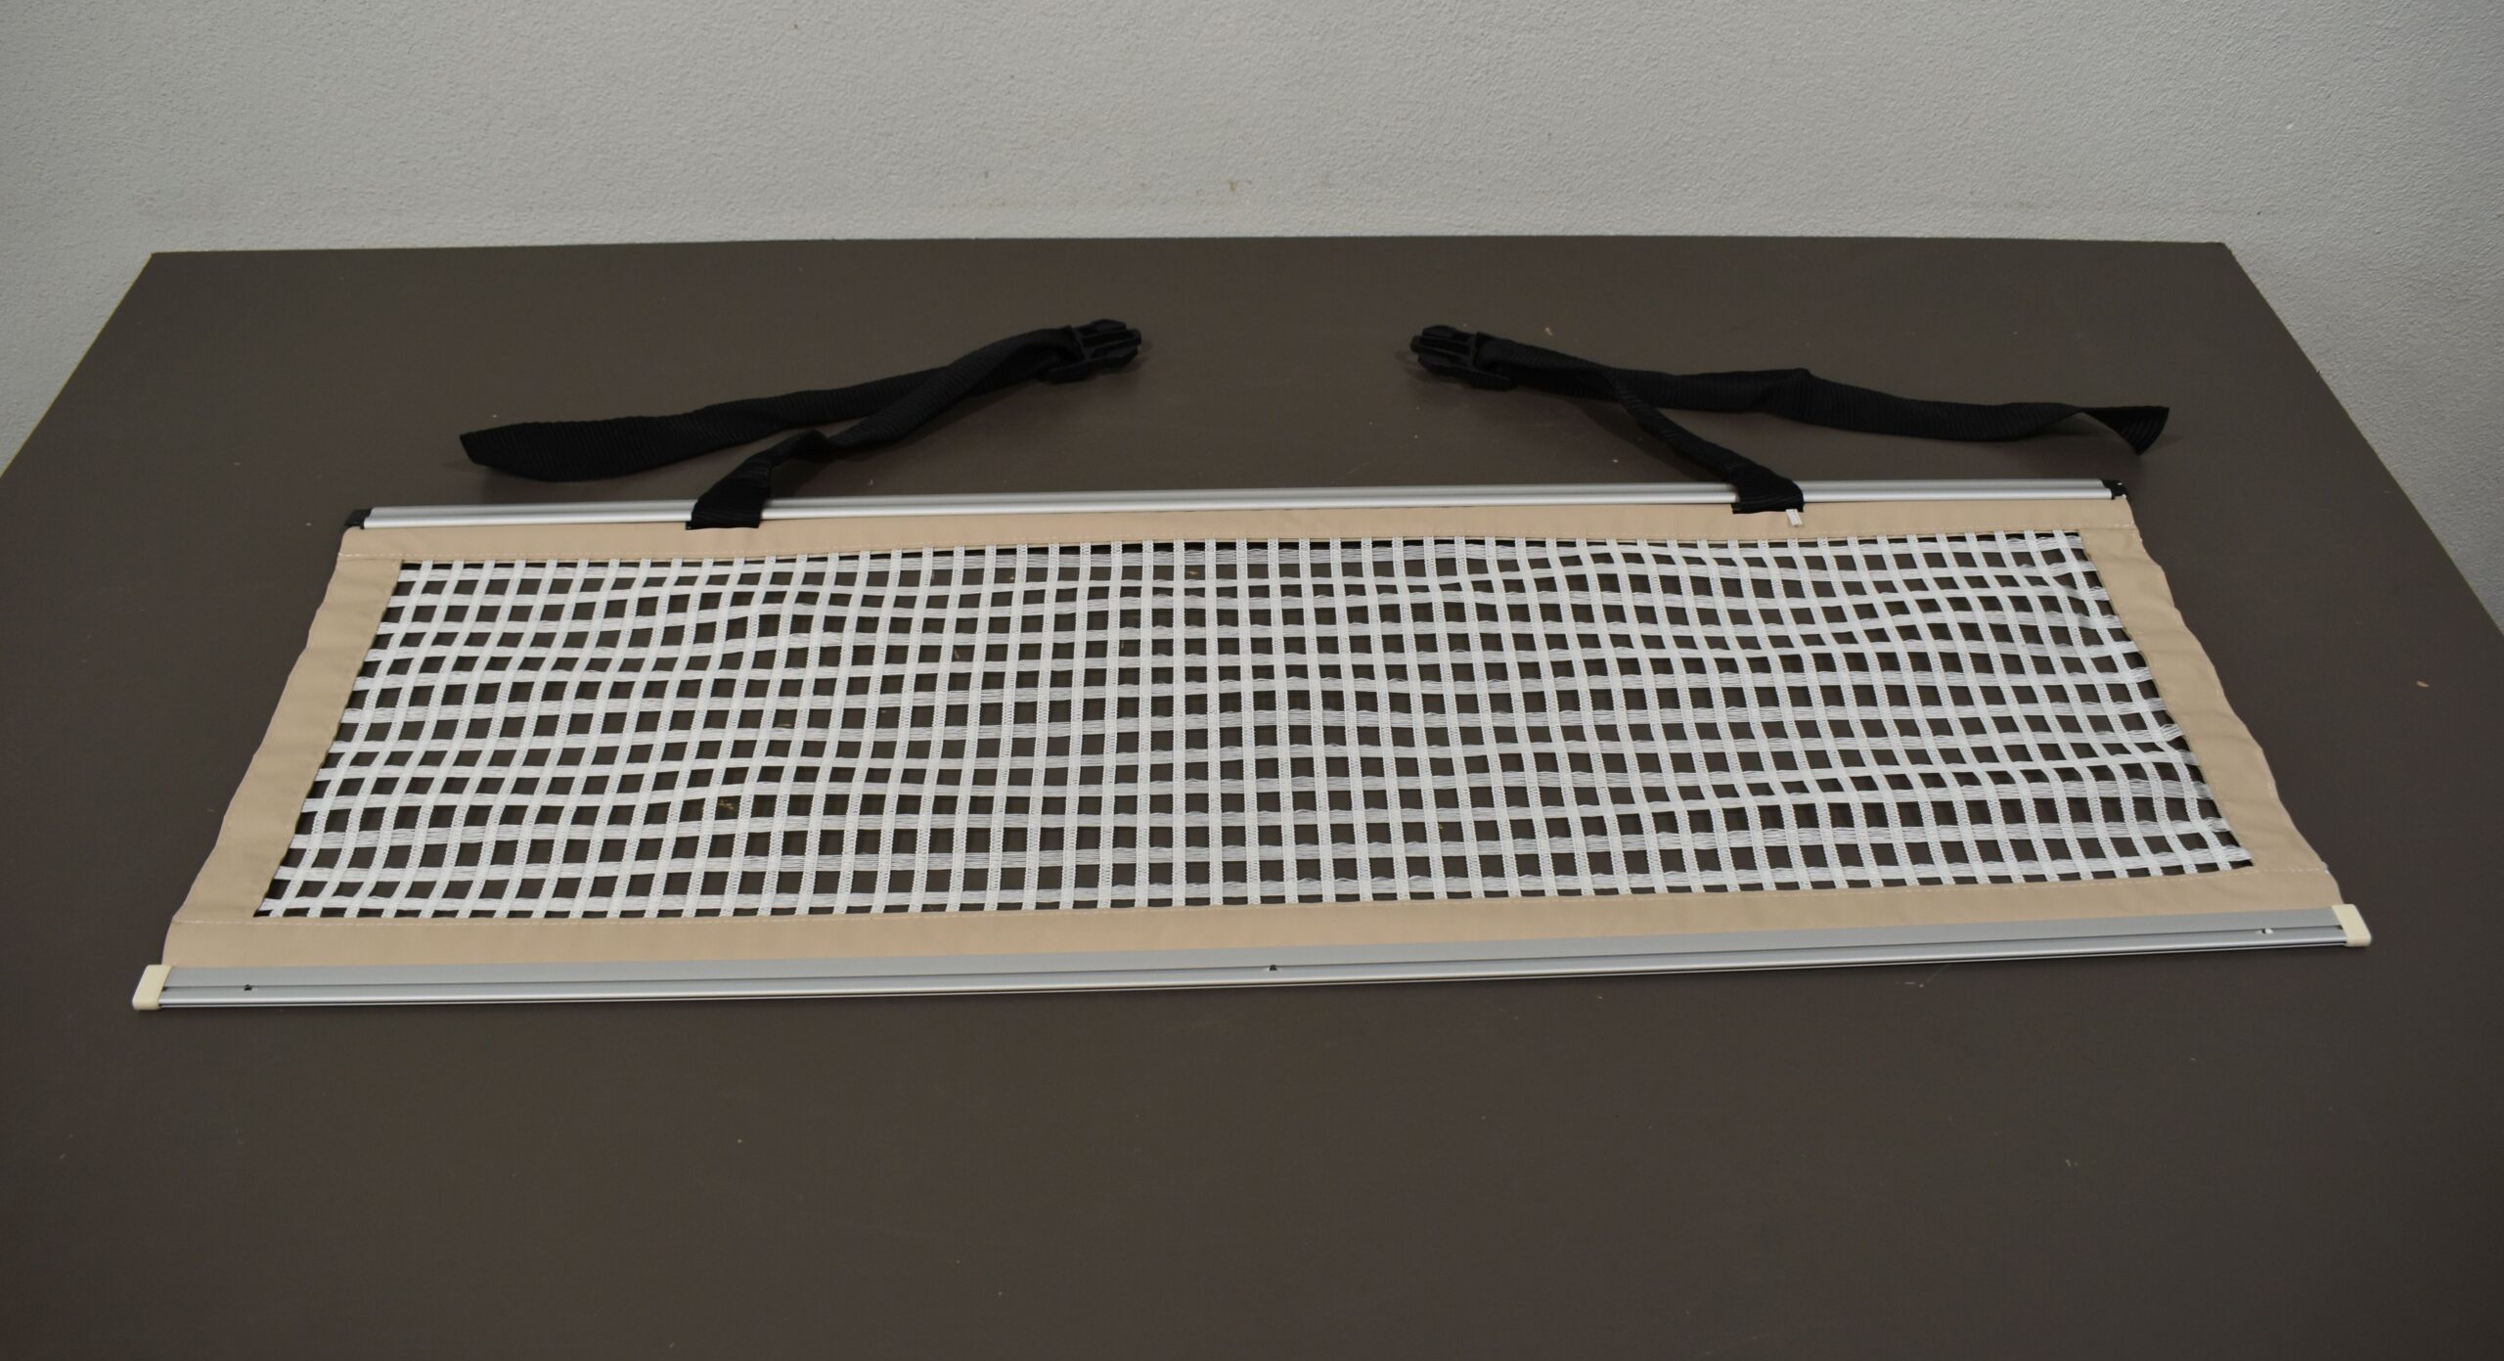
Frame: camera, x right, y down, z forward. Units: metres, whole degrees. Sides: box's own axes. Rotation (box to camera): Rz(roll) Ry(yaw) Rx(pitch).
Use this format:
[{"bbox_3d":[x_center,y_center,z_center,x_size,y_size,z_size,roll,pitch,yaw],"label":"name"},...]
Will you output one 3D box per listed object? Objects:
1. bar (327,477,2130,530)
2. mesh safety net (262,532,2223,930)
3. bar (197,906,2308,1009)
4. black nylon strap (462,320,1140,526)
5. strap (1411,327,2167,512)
[{"bbox_3d":[0.003,-0.107,1.133,1.080,0.011,0.015,-1,46,-3],"label":"bar"},{"bbox_3d":[0.009,0.010,1.020,0.998,0.011,0.257,-1,46,-3],"label":"mesh safety net"},{"bbox_3d":[0.016,0.132,0.906,1.080,0.009,0.021,-1,46,-3],"label":"bar"},{"bbox_3d":[-0.258,-0.153,1.151,0.420,0.037,0.128,-15,49,-16],"label":"black nylon strap"},{"bbox_3d":[0.326,-0.154,1.169,0.475,0.037,0.139,10,47,8],"label":"strap"}]

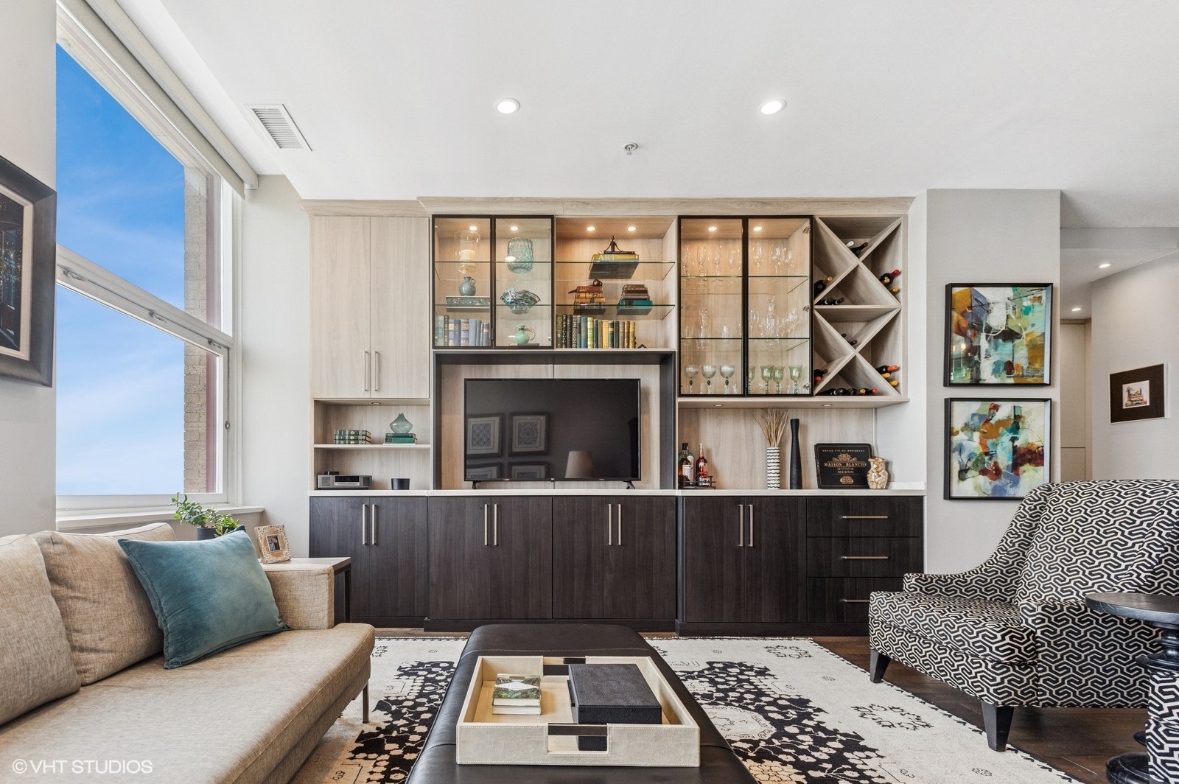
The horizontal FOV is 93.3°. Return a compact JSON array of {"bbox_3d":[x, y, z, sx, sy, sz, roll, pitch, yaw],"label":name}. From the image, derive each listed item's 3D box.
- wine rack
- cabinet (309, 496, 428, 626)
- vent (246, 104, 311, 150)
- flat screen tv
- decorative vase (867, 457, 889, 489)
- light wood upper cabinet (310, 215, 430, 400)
[{"bbox_3d":[1.701,-0.529,3.720,0.602,1.151,0.380,0,-3,-2],"label":"wine rack"},{"bbox_3d":[-1.496,1.160,3.915,0.801,0.888,0.330,0,0,0],"label":"cabinet"},{"bbox_3d":[-1.630,-1.380,2.930,0.200,0.040,0.370,0,0,0],"label":"vent"},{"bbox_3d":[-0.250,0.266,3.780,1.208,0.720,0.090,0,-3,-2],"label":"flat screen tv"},{"bbox_3d":[1.866,0.525,3.600,0.137,0.215,0.130,0,-3,-2],"label":"decorative vase"},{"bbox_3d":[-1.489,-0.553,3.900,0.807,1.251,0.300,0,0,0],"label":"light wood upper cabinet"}]

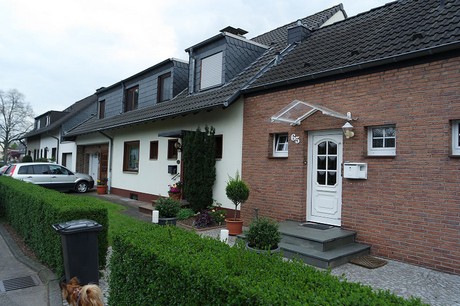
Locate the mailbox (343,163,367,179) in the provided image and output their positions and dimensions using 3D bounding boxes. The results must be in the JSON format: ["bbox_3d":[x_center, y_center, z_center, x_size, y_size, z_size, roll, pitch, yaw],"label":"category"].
[{"bbox_3d":[2.459,0.357,6.002,0.110,0.290,0.418,4,-4,-43],"label":"mailbox"}]

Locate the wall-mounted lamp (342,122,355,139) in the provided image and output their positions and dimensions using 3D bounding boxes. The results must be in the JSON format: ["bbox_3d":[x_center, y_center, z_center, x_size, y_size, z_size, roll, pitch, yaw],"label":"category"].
[{"bbox_3d":[2.351,-0.435,6.045,0.280,0.327,0.220,4,-4,-43],"label":"wall-mounted lamp"}]

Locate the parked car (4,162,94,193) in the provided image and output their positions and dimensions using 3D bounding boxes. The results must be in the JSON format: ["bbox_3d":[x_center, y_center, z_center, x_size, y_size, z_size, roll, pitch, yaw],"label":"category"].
[{"bbox_3d":[-8.962,1.227,15.539,1.720,1.510,4.030,-1,-4,44],"label":"parked car"}]

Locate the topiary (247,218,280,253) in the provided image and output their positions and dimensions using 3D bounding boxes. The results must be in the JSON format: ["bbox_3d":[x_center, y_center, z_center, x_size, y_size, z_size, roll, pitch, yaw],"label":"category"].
[{"bbox_3d":[0.574,1.475,5.119,0.600,0.800,0.600,2,-3,0],"label":"topiary"}]

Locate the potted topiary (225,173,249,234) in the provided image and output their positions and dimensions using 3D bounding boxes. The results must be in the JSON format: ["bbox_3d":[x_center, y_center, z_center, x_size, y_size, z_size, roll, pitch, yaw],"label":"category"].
[{"bbox_3d":[0.177,1.186,7.441,0.560,1.521,0.560,2,-3,0],"label":"potted topiary"}]

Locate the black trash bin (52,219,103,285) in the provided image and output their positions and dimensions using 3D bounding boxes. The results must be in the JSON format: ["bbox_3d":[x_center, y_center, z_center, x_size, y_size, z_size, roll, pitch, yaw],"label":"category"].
[{"bbox_3d":[-2.339,1.545,4.611,0.570,0.950,0.500,4,-4,-43],"label":"black trash bin"}]

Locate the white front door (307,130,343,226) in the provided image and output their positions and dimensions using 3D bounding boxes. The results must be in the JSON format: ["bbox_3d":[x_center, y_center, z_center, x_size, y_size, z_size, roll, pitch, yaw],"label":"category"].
[{"bbox_3d":[2.130,0.526,6.753,0.100,2.053,0.940,4,-4,-43],"label":"white front door"}]

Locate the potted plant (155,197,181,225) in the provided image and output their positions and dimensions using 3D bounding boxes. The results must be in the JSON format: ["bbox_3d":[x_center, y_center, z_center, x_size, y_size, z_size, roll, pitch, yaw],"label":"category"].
[{"bbox_3d":[-1.449,1.484,7.225,0.620,0.860,0.620,4,-4,-43],"label":"potted plant"}]

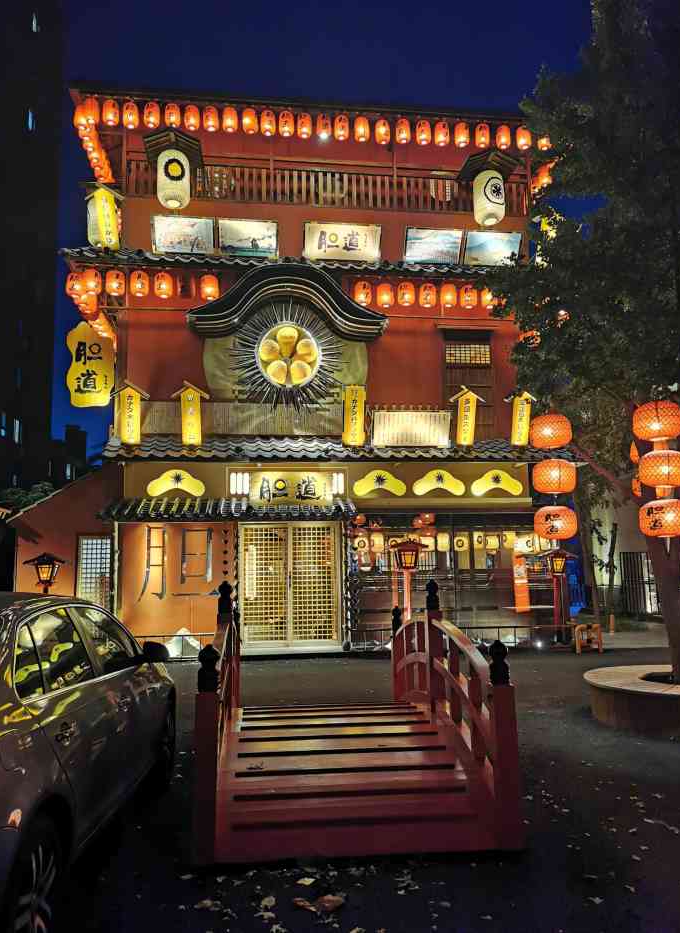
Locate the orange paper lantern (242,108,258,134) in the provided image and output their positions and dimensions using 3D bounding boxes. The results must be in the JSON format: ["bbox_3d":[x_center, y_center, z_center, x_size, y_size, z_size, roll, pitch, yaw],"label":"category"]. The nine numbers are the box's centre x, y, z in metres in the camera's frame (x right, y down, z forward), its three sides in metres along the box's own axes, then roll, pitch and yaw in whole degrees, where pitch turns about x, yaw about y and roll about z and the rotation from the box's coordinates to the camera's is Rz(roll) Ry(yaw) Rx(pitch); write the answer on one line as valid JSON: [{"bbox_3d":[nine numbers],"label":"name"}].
[{"bbox_3d":[-1.478,-5.723,12.075,0.255,0.375,0.255,0,-8,-8],"label":"orange paper lantern"}]

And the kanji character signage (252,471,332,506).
[{"bbox_3d":[-0.848,0.367,12.746,1.425,0.584,0.100,0,-7,-7],"label":"kanji character signage"}]

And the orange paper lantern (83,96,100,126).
[{"bbox_3d":[-4.509,-6.467,13.247,0.278,0.433,0.278,0,-8,-7],"label":"orange paper lantern"}]

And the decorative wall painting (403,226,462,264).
[{"bbox_3d":[1.722,-4.054,13.368,1.045,0.615,0.060,0,7,-7],"label":"decorative wall painting"}]

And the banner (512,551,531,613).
[{"bbox_3d":[3.563,2.260,14.301,0.294,1.164,0.031,0,-8,-7],"label":"banner"}]

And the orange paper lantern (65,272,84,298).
[{"bbox_3d":[-4.330,-2.967,11.936,0.295,0.385,0.295,0,-8,-8],"label":"orange paper lantern"}]

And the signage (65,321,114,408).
[{"bbox_3d":[-4.985,-2.038,14.543,0.927,1.761,0.154,0,-8,-7],"label":"signage"}]

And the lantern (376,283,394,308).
[{"bbox_3d":[0.778,-2.915,12.404,0.295,0.385,0.295,0,-8,-8],"label":"lantern"}]

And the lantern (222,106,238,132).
[{"bbox_3d":[-2.041,-6.465,13.567,0.278,0.433,0.278,0,-8,-7],"label":"lantern"}]

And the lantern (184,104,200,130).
[{"bbox_3d":[-2.731,-6.456,13.476,0.278,0.433,0.278,0,-8,-7],"label":"lantern"}]

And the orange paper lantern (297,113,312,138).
[{"bbox_3d":[-0.658,-6.371,13.610,0.280,0.426,0.280,0,-8,-7],"label":"orange paper lantern"}]

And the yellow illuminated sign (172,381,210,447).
[{"bbox_3d":[-2.526,-0.900,12.408,0.610,1.100,0.250,0,-7,-7],"label":"yellow illuminated sign"}]

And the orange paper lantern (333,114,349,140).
[{"bbox_3d":[0.009,-6.292,13.512,0.300,0.430,0.300,0,-8,-7],"label":"orange paper lantern"}]

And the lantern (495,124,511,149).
[{"bbox_3d":[2.844,-5.717,12.648,0.255,0.375,0.255,0,-8,-8],"label":"lantern"}]

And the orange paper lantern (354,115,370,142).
[{"bbox_3d":[0.426,-6.366,13.748,0.283,0.424,0.283,0,-8,-7],"label":"orange paper lantern"}]

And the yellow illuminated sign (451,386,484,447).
[{"bbox_3d":[2.323,-0.933,13.312,0.600,1.020,0.220,0,5,-7],"label":"yellow illuminated sign"}]

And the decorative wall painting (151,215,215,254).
[{"bbox_3d":[-2.910,-4.313,13.585,1.114,0.644,0.060,0,17,-7],"label":"decorative wall painting"}]

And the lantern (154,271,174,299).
[{"bbox_3d":[-3.019,-3.129,12.521,0.300,0.430,0.300,0,-8,-7],"label":"lantern"}]

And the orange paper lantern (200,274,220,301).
[{"bbox_3d":[-2.144,-2.953,12.021,0.295,0.385,0.295,0,-8,-8],"label":"orange paper lantern"}]

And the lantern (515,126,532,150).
[{"bbox_3d":[3.583,-6.389,14.157,0.283,0.418,0.283,0,-8,-7],"label":"lantern"}]

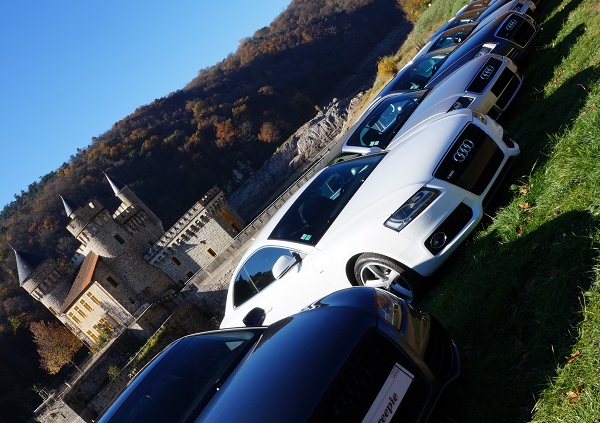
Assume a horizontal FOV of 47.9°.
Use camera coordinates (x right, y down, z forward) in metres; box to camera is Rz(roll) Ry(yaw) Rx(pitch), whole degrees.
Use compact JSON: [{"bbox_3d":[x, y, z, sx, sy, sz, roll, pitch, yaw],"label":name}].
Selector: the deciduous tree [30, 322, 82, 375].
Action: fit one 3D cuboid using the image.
[{"bbox_3d":[-31.949,18.031,89.000,6.700,9.500,6.700,-43,5,0],"label":"deciduous tree"}]

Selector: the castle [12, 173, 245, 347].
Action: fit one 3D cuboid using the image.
[{"bbox_3d":[-24.156,3.966,91.667,29.000,19.700,15.000,-41,6,29],"label":"castle"}]

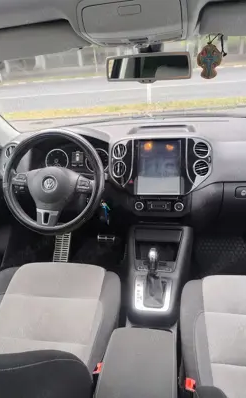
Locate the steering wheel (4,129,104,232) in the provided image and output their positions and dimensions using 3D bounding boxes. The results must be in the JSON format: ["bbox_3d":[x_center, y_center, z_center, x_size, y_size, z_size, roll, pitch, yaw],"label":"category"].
[{"bbox_3d":[-0.246,-0.060,1.008,0.380,0.380,0.110,3,1,8],"label":"steering wheel"}]

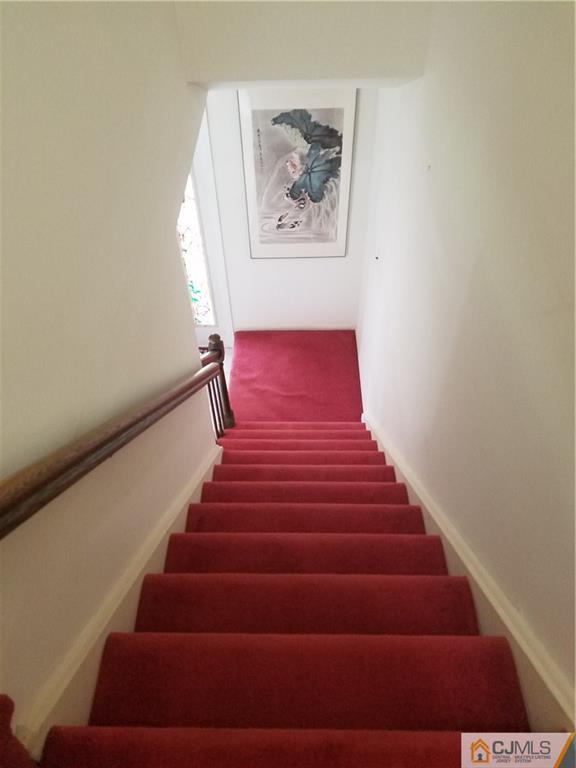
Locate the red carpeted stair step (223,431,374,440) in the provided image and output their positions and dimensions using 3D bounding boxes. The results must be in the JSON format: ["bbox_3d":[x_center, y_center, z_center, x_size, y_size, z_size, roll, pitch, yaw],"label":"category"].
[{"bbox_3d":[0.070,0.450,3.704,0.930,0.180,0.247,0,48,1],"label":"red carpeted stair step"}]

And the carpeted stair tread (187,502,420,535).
[{"bbox_3d":[0.062,0.564,2.146,0.880,0.050,0.255,0,47,1],"label":"carpeted stair tread"}]

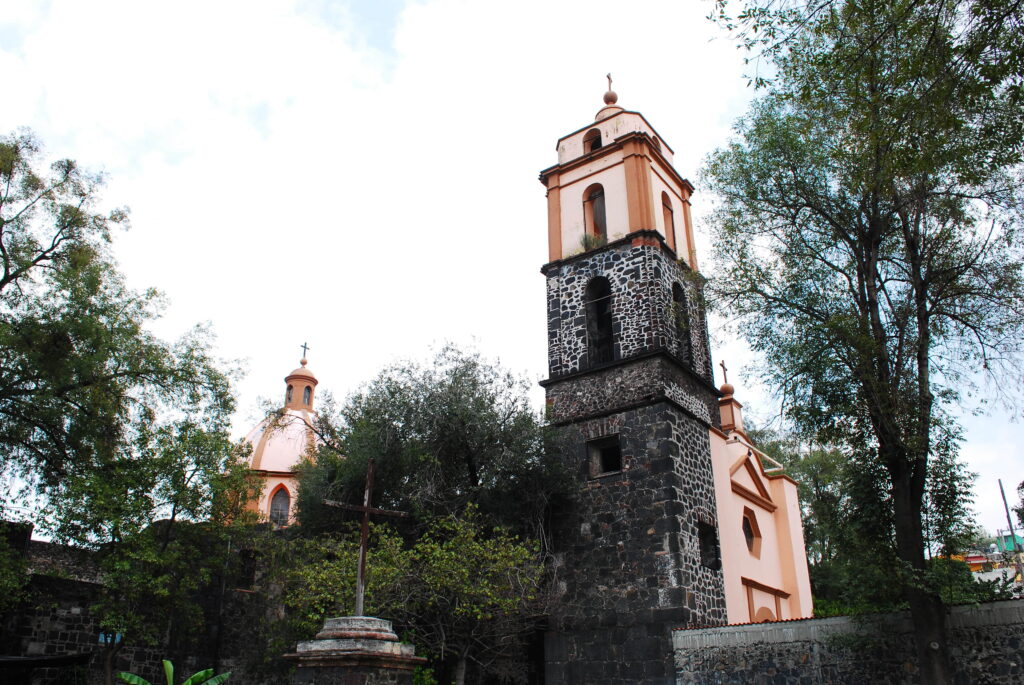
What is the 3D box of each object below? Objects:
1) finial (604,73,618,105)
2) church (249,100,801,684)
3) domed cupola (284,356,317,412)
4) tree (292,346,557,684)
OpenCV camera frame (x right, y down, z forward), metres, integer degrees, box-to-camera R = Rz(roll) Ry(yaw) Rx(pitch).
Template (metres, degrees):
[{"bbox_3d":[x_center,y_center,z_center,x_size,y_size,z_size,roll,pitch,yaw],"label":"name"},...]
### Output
[{"bbox_3d":[4.512,-11.698,35.418,0.640,1.910,0.640,-16,-30,33],"label":"finial"},{"bbox_3d":[-5.113,5.322,40.883,35.230,27.340,13.130,-16,-30,33],"label":"church"},{"bbox_3d":[-13.670,2.707,49.789,2.160,3.810,2.160,-16,-30,33],"label":"domed cupola"},{"bbox_3d":[-2.697,6.240,25.641,8.580,13.070,7.800,3,-25,-5],"label":"tree"}]

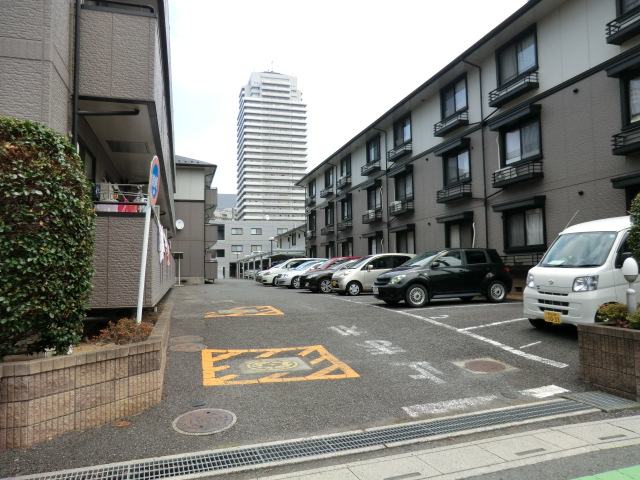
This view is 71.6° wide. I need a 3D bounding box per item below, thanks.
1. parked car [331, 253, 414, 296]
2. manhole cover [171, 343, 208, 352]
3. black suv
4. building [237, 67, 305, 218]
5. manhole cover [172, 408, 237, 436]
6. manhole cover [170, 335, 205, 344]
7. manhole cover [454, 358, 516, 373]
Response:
[{"bbox_3d":[2.007,1.316,17.094,3.400,1.530,1.475,0,-4,-16],"label":"parked car"},{"bbox_3d":[-2.141,1.776,7.250,0.600,0.050,0.600,1,0,-17],"label":"manhole cover"},{"bbox_3d":[3.392,1.015,12.383,3.860,1.530,1.695,0,-4,-14],"label":"black suv"},{"bbox_3d":[-23.858,-33.026,219.874,29.500,100.100,29.000,0,-4,-14],"label":"building"},{"bbox_3d":[-1.137,1.810,4.400,0.630,0.050,0.630,1,1,-17],"label":"manhole cover"},{"bbox_3d":[-2.356,1.779,7.900,0.600,0.050,0.600,1,-1,-17],"label":"manhole cover"},{"bbox_3d":[2.257,1.737,6.050,0.620,0.050,0.620,0,1,-17],"label":"manhole cover"}]

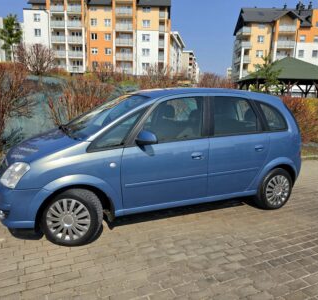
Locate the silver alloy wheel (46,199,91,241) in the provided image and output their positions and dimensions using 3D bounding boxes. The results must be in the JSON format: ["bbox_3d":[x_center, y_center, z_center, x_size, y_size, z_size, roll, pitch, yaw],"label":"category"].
[{"bbox_3d":[-0.881,0.666,2.636,0.410,0.410,0.140,-1,11,-6],"label":"silver alloy wheel"}]

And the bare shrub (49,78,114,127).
[{"bbox_3d":[-2.304,-1.365,7.800,1.800,1.500,1.500,-2,11,-16],"label":"bare shrub"}]

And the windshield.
[{"bbox_3d":[-0.707,-0.449,3.324,0.950,0.140,1.330,-34,20,-12],"label":"windshield"}]

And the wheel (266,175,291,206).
[{"bbox_3d":[1.550,0.522,3.571,0.410,0.410,0.140,-3,11,-21],"label":"wheel"}]

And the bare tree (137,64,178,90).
[{"bbox_3d":[-0.079,-3.713,14.000,2.050,1.650,1.800,1,11,-1],"label":"bare tree"}]

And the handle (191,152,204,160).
[{"bbox_3d":[0.424,0.066,2.961,0.155,0.075,0.050,-3,11,-21],"label":"handle"}]

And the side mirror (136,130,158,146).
[{"bbox_3d":[-0.125,-0.127,2.632,0.170,0.155,0.200,-3,11,-21],"label":"side mirror"}]

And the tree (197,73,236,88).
[{"bbox_3d":[3.894,-4.300,18.000,2.500,2.000,2.200,3,11,11],"label":"tree"}]

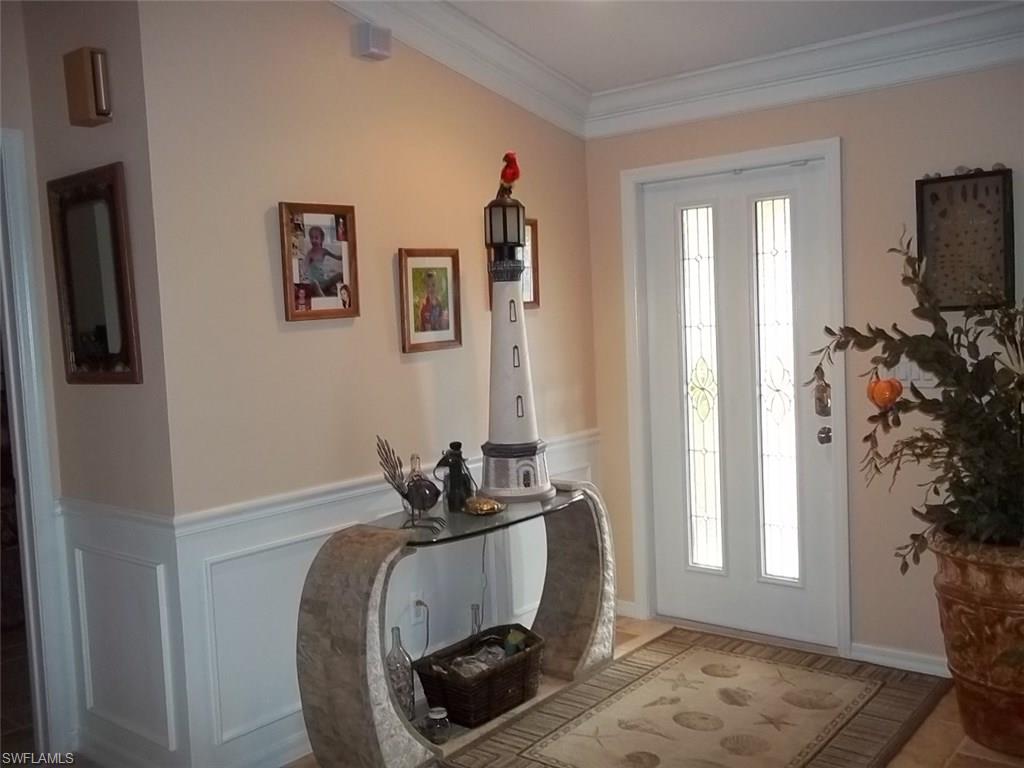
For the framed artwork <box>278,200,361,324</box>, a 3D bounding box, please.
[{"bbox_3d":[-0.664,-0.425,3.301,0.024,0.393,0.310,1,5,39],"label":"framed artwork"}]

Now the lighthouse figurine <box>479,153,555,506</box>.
[{"bbox_3d":[-0.007,-0.234,3.789,0.310,1.366,0.310,-3,4,0],"label":"lighthouse figurine"}]

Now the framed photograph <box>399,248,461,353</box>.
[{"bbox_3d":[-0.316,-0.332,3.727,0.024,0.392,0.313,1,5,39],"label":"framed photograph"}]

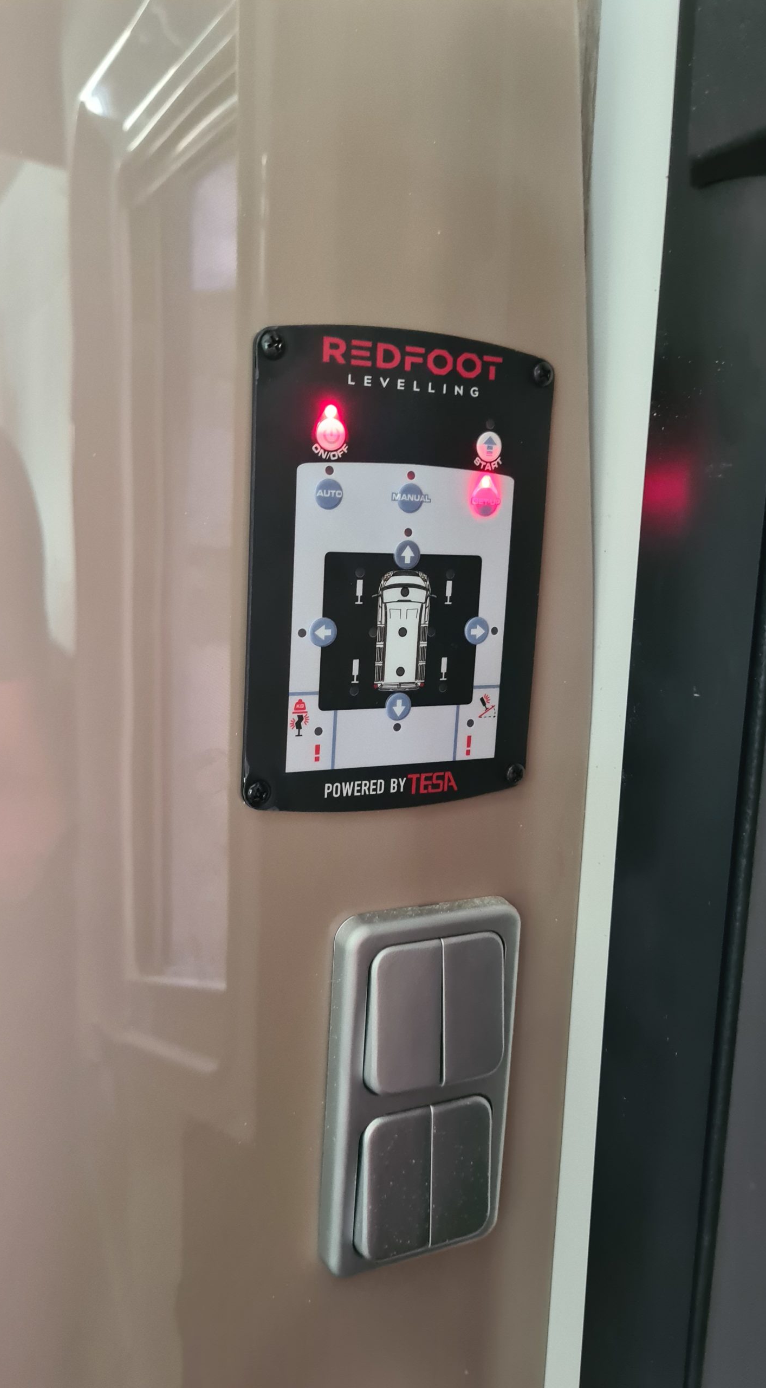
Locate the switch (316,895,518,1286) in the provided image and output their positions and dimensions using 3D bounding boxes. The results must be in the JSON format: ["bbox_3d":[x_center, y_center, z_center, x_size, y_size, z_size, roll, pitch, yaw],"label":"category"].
[{"bbox_3d":[0.013,0.116,0.306,0.057,0.110,0.015,-2,12,-25],"label":"switch"}]

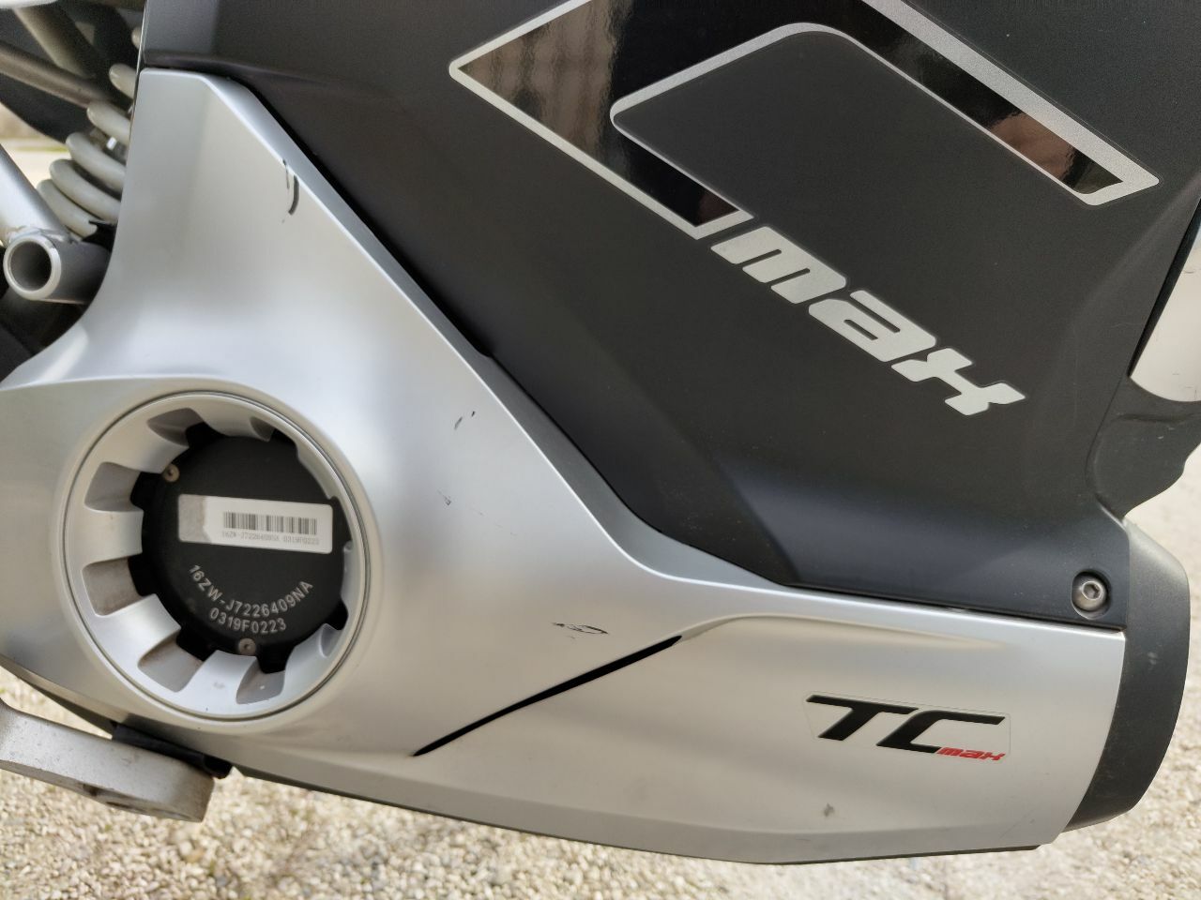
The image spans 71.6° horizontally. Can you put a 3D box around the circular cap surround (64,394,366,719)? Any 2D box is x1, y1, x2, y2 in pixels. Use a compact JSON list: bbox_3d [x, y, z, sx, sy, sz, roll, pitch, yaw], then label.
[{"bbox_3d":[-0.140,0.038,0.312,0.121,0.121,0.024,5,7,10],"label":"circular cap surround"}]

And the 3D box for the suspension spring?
[{"bbox_3d":[-0.209,-0.165,0.405,0.067,0.140,0.067,41,12,4],"label":"suspension spring"}]

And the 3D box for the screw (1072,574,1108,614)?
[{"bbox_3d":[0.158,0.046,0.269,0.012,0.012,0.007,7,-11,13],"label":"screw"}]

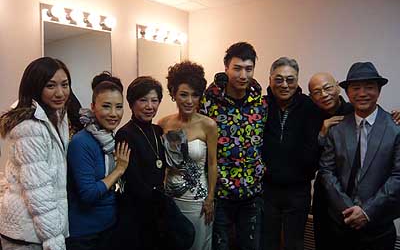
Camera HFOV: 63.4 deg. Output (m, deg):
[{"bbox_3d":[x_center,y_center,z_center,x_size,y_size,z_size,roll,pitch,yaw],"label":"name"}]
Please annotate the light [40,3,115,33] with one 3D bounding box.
[{"bbox_3d":[-0.965,-0.870,2.655,0.155,0.133,0.610,8,9,40],"label":"light"}]

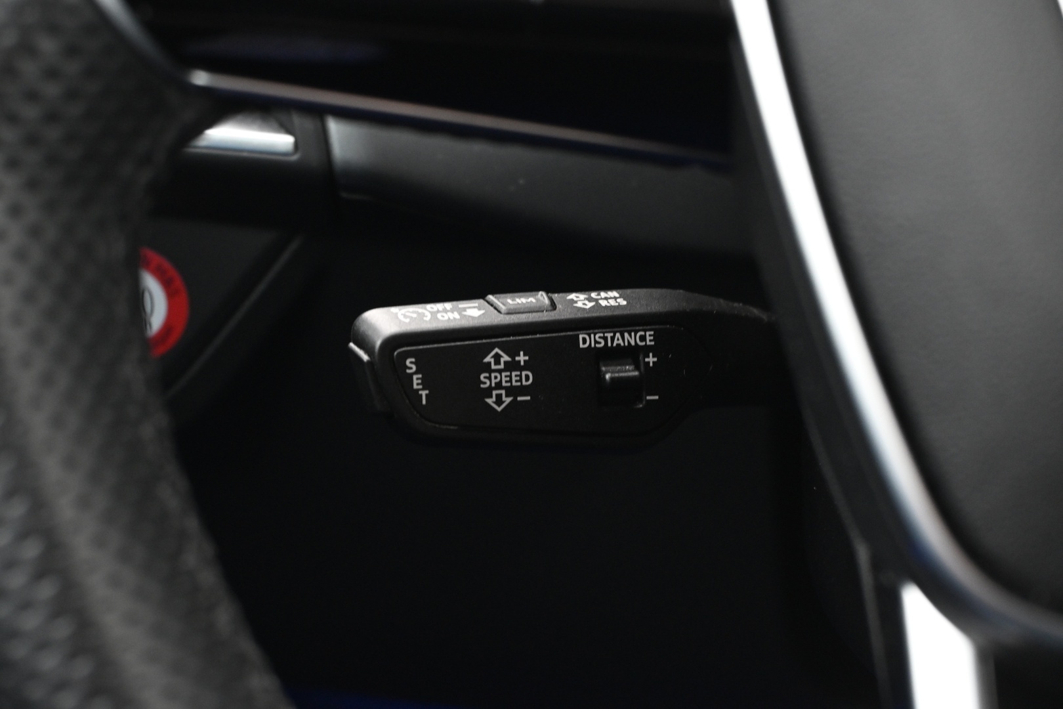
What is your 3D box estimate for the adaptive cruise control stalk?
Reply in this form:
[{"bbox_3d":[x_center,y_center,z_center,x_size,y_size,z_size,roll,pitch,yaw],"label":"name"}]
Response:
[{"bbox_3d":[0.013,0.003,0.419,0.110,0.032,0.022,-3,10,-25],"label":"adaptive cruise control stalk"}]

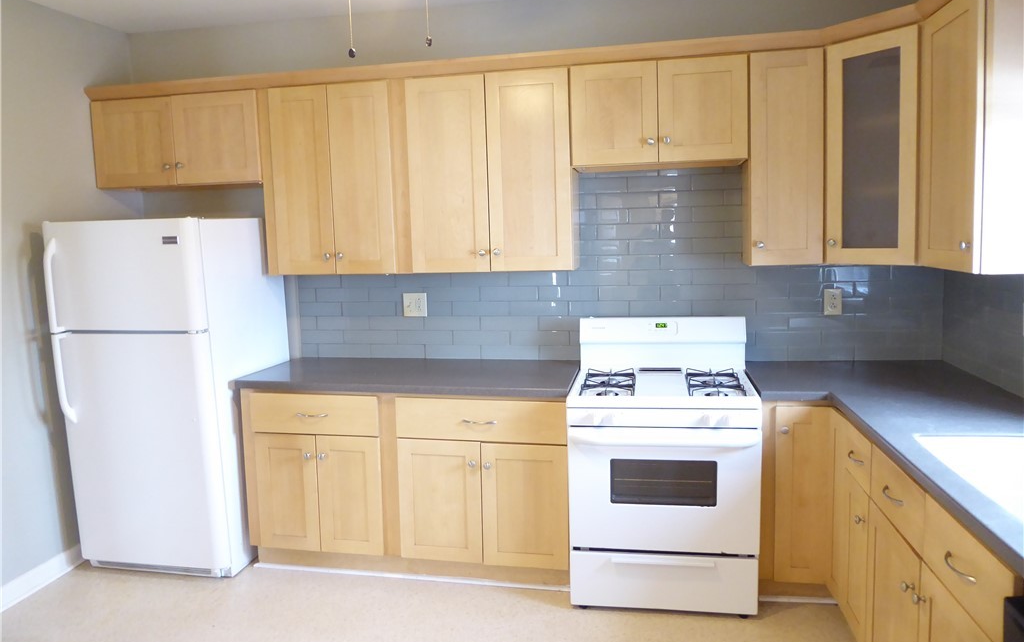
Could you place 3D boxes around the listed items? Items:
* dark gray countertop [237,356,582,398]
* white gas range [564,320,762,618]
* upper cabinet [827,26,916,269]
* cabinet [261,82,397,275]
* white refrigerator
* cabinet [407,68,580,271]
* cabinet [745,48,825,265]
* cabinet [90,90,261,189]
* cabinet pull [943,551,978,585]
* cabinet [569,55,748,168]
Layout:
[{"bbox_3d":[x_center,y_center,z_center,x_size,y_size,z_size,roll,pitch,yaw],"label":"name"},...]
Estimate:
[{"bbox_3d":[-0.452,0.258,3.491,1.510,0.040,0.650,0,6,11],"label":"dark gray countertop"},{"bbox_3d":[0.661,0.592,3.261,0.762,1.152,0.725,0,6,11],"label":"white gas range"},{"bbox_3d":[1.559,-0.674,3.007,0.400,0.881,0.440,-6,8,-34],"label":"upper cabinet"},{"bbox_3d":[-0.838,-0.674,3.624,0.650,0.876,0.320,0,6,11],"label":"cabinet"},{"bbox_3d":[-1.642,0.346,3.683,0.769,1.677,0.734,0,6,11],"label":"white refrigerator"},{"bbox_3d":[-0.072,-0.680,3.479,0.762,0.876,0.320,0,6,11],"label":"cabinet"},{"bbox_3d":[1.178,-0.689,3.241,0.298,0.876,0.320,0,6,11],"label":"cabinet"},{"bbox_3d":[-1.608,-0.887,3.745,0.895,0.437,0.320,0,6,11],"label":"cabinet"},{"bbox_3d":[1.017,0.565,1.695,0.026,0.018,0.144,0,6,11],"label":"cabinet pull"},{"bbox_3d":[0.654,-0.906,3.315,0.750,0.432,0.320,0,6,11],"label":"cabinet"}]

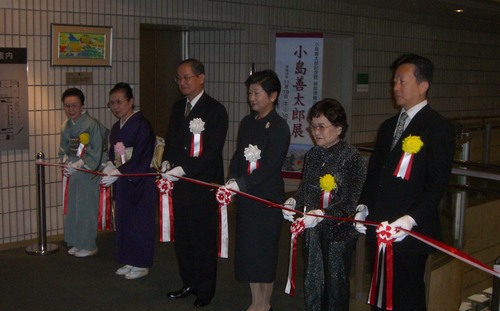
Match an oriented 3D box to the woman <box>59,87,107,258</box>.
[{"bbox_3d":[-1.485,0.148,5.950,0.460,1.480,0.450,7,9,42],"label":"woman"}]

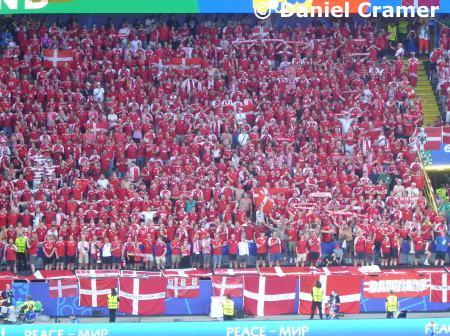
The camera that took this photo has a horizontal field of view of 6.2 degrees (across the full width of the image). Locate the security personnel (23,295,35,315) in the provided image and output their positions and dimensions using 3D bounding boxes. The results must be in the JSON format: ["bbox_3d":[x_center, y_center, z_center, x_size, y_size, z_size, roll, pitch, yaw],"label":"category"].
[{"bbox_3d":[-9.112,6.764,194.711,0.570,1.720,0.380,-1,10,-8],"label":"security personnel"}]

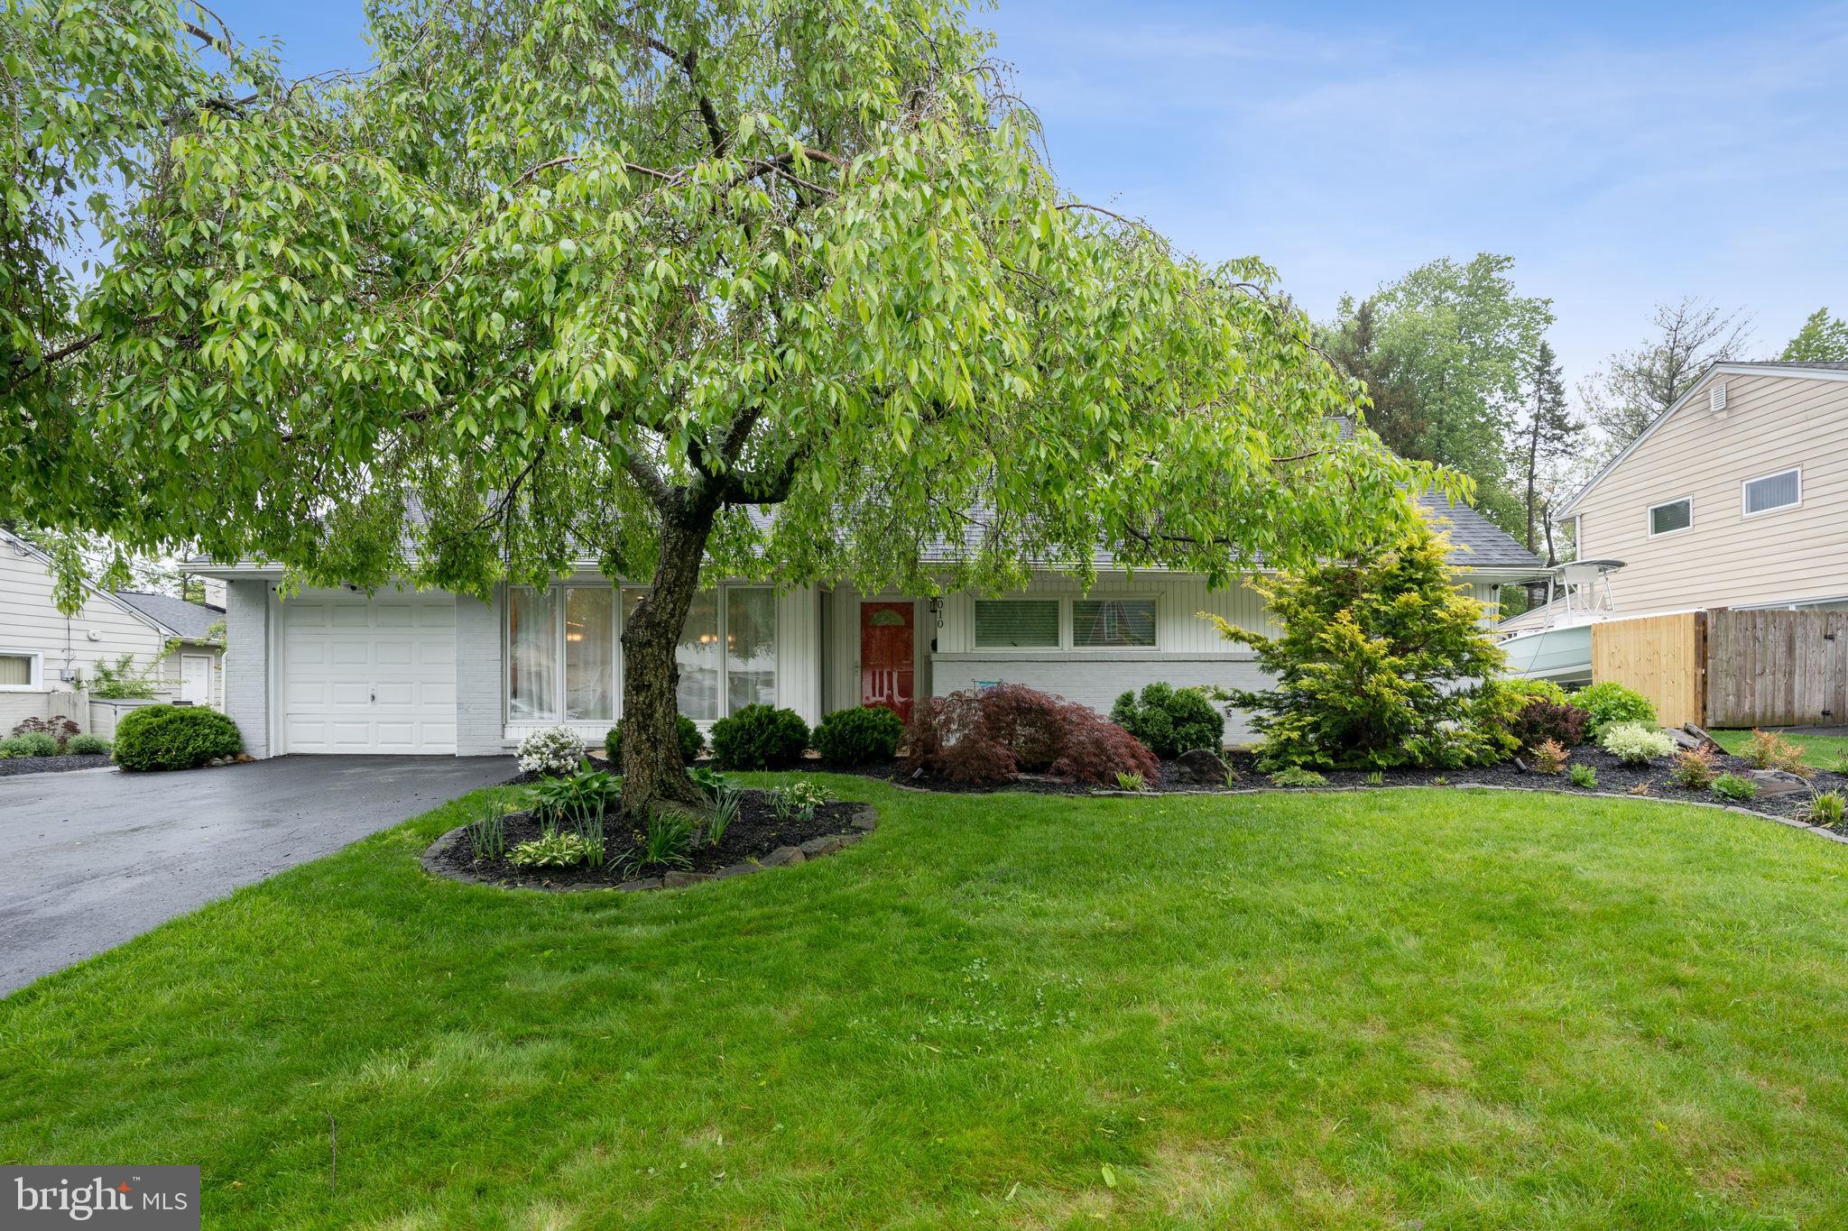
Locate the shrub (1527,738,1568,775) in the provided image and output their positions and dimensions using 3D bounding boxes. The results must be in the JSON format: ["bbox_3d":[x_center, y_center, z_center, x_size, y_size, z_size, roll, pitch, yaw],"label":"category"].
[{"bbox_3d":[7.225,1.629,9.500,0.420,0.420,0.400,0,-2,0],"label":"shrub"}]

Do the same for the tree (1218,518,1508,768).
[{"bbox_3d":[5.302,0.352,10.000,3.150,3.050,2.700,0,-2,0],"label":"tree"}]

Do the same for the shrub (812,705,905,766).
[{"bbox_3d":[-0.776,1.416,9.700,1.080,0.720,1.000,0,-3,0],"label":"shrub"}]

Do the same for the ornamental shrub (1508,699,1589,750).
[{"bbox_3d":[7.965,1.385,10.500,1.100,0.680,0.950,0,-3,0],"label":"ornamental shrub"}]

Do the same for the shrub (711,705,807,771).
[{"bbox_3d":[-2.085,1.536,10.400,1.200,0.830,1.120,0,-2,0],"label":"shrub"}]

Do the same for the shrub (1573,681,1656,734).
[{"bbox_3d":[9.486,1.282,11.300,1.170,0.780,1.050,0,-3,0],"label":"shrub"}]

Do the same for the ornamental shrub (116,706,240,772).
[{"bbox_3d":[-9.445,1.554,10.400,1.400,0.820,1.250,0,-2,0],"label":"ornamental shrub"}]

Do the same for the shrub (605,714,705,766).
[{"bbox_3d":[-3.476,1.603,10.600,1.220,0.680,1.100,0,-2,0],"label":"shrub"}]

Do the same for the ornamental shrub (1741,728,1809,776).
[{"bbox_3d":[9.120,1.470,8.800,0.740,0.530,0.650,0,-3,0],"label":"ornamental shrub"}]

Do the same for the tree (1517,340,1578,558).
[{"bbox_3d":[21.241,-3.053,28.000,2.300,12.600,2.200,0,-3,0],"label":"tree"}]

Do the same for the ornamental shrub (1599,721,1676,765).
[{"bbox_3d":[9.034,1.609,10.400,0.850,0.540,0.780,0,-2,0],"label":"ornamental shrub"}]

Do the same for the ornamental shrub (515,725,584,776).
[{"bbox_3d":[-4.517,1.636,9.900,0.800,0.600,0.720,0,-2,0],"label":"ornamental shrub"}]

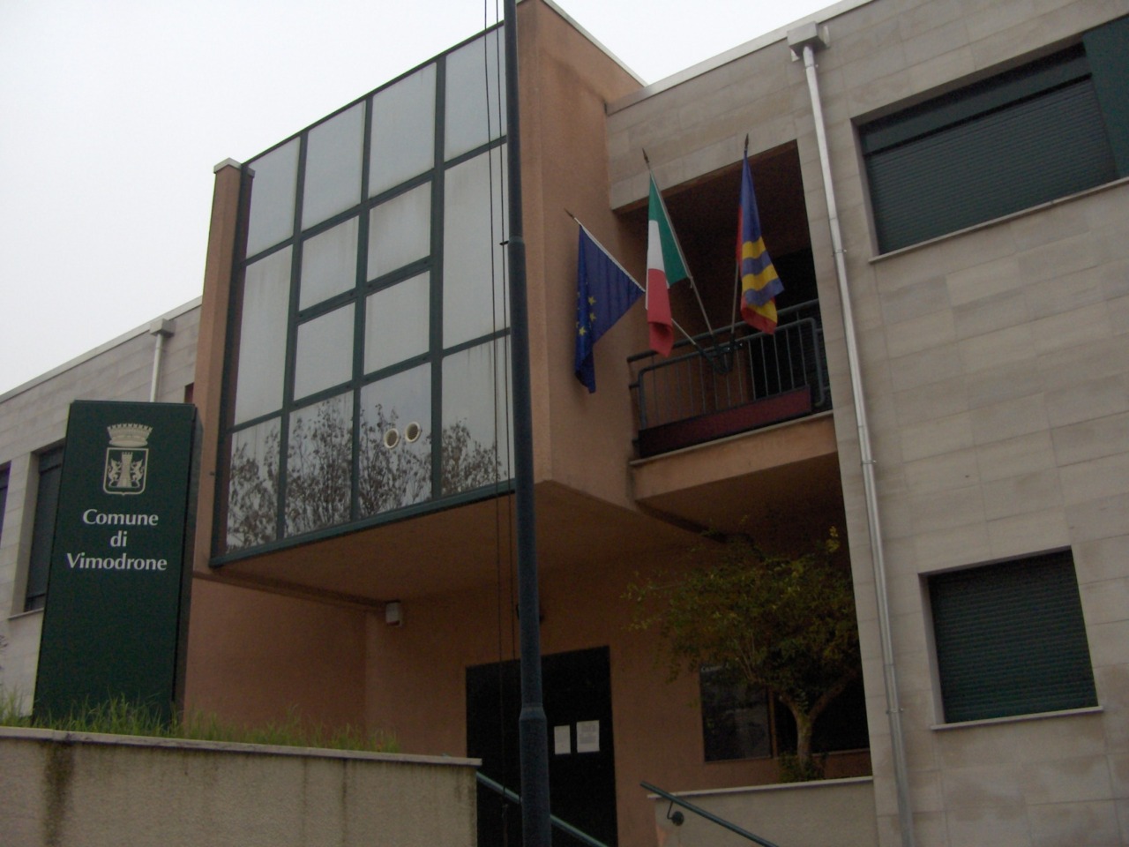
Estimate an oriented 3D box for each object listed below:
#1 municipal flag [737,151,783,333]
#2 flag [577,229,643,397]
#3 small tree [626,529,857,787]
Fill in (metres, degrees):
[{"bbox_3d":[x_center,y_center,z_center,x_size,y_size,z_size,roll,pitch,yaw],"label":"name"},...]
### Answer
[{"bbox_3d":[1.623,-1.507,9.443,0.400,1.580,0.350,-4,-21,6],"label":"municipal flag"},{"bbox_3d":[0.408,-1.070,10.448,0.600,1.600,0.200,2,-21,-10],"label":"flag"},{"bbox_3d":[1.630,2.114,10.115,2.000,2.250,1.700,-16,-25,33],"label":"small tree"}]

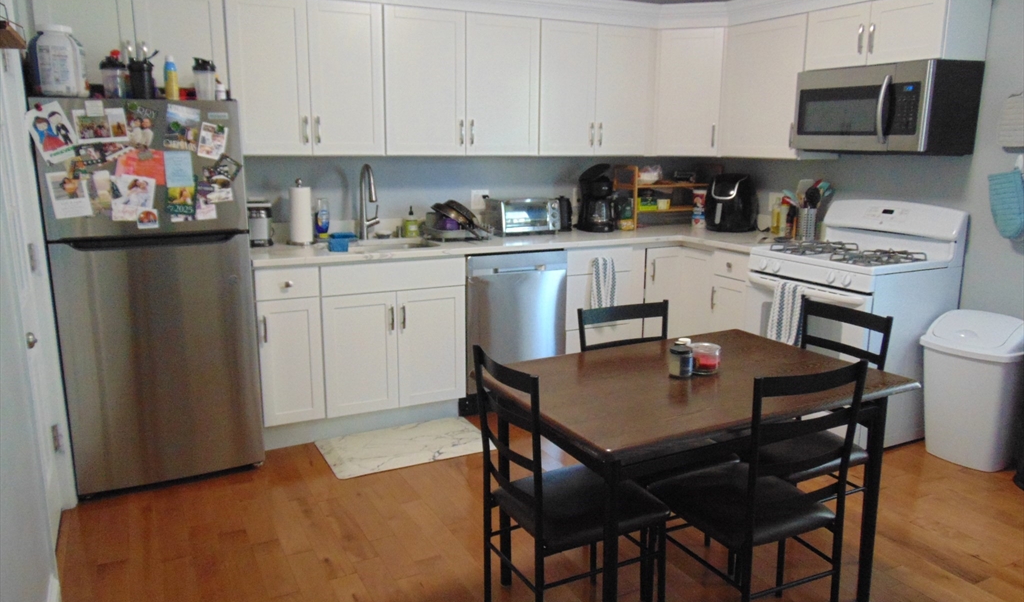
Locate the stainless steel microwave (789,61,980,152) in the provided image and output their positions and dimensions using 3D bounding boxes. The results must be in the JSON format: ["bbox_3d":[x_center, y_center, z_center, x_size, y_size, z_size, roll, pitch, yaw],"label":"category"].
[{"bbox_3d":[1.838,-0.950,3.667,0.398,0.412,0.758,-5,13,-26],"label":"stainless steel microwave"}]

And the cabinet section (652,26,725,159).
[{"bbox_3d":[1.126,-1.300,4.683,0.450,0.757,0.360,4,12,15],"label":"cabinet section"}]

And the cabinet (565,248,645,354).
[{"bbox_3d":[0.395,0.028,4.546,0.525,0.793,0.622,-5,13,-26],"label":"cabinet"}]

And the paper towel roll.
[{"bbox_3d":[-1.106,-0.469,3.901,0.143,0.332,0.143,-5,13,-26],"label":"paper towel roll"}]

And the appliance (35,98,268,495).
[{"bbox_3d":[-1.634,-0.064,3.372,0.745,1.635,0.760,-5,13,-26],"label":"appliance"}]

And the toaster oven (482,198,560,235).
[{"bbox_3d":[0.044,-0.508,4.434,0.383,0.210,0.261,-5,13,-26],"label":"toaster oven"}]

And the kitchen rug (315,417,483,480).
[{"bbox_3d":[-0.527,0.699,3.597,0.777,0.012,0.470,-5,13,-26],"label":"kitchen rug"}]

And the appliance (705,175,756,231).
[{"bbox_3d":[1.389,-0.619,4.708,0.327,0.332,0.276,-10,15,-40],"label":"appliance"}]

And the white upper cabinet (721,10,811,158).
[{"bbox_3d":[1.564,-1.212,4.288,0.319,0.746,0.606,-5,13,-26],"label":"white upper cabinet"}]

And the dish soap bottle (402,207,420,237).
[{"bbox_3d":[-0.576,-0.450,4.236,0.085,0.172,0.062,-5,13,-26],"label":"dish soap bottle"}]

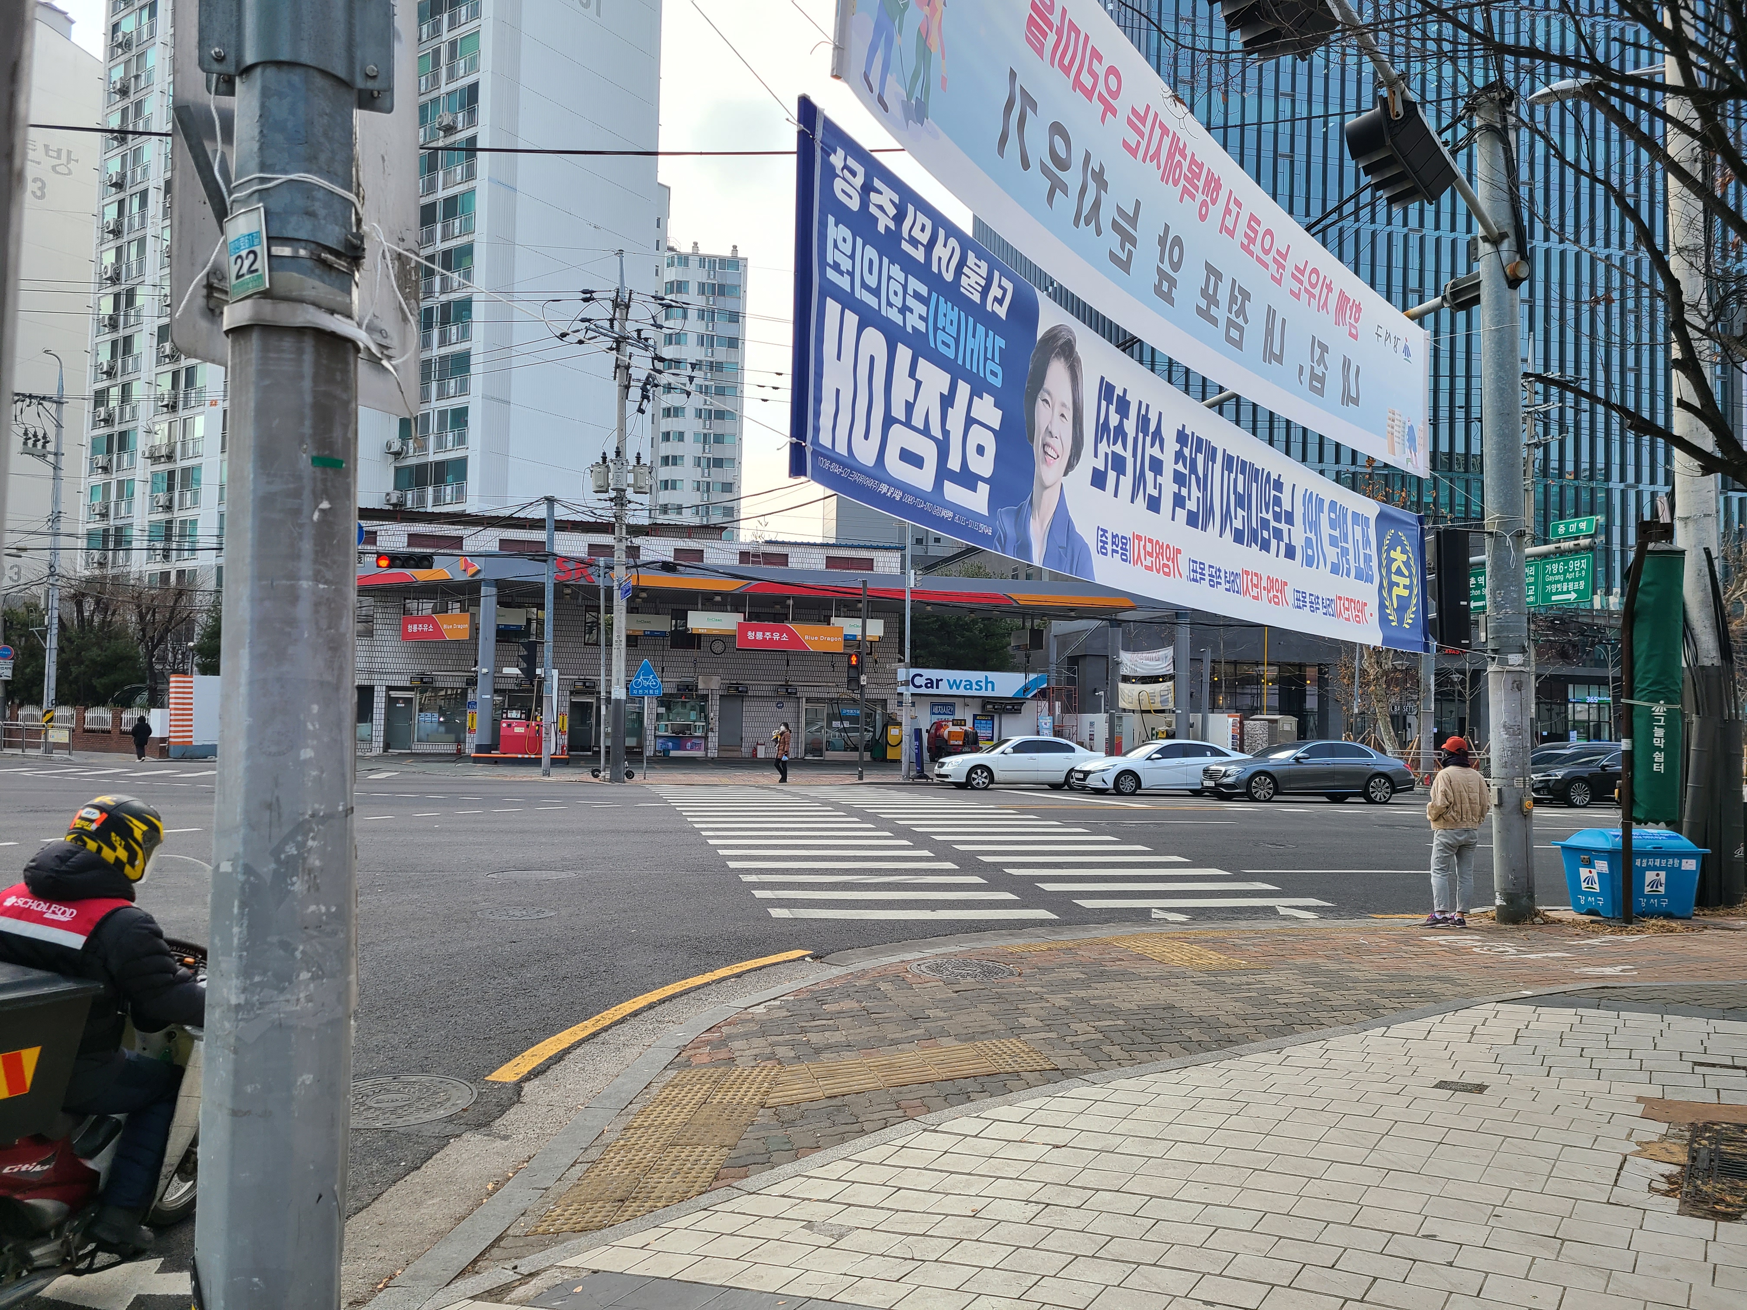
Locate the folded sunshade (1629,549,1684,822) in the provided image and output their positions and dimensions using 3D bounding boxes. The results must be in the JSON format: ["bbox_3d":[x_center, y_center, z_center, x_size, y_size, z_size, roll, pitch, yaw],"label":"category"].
[{"bbox_3d":[6.956,0.261,11.650,0.420,2.430,0.380,-1,-3,27],"label":"folded sunshade"}]

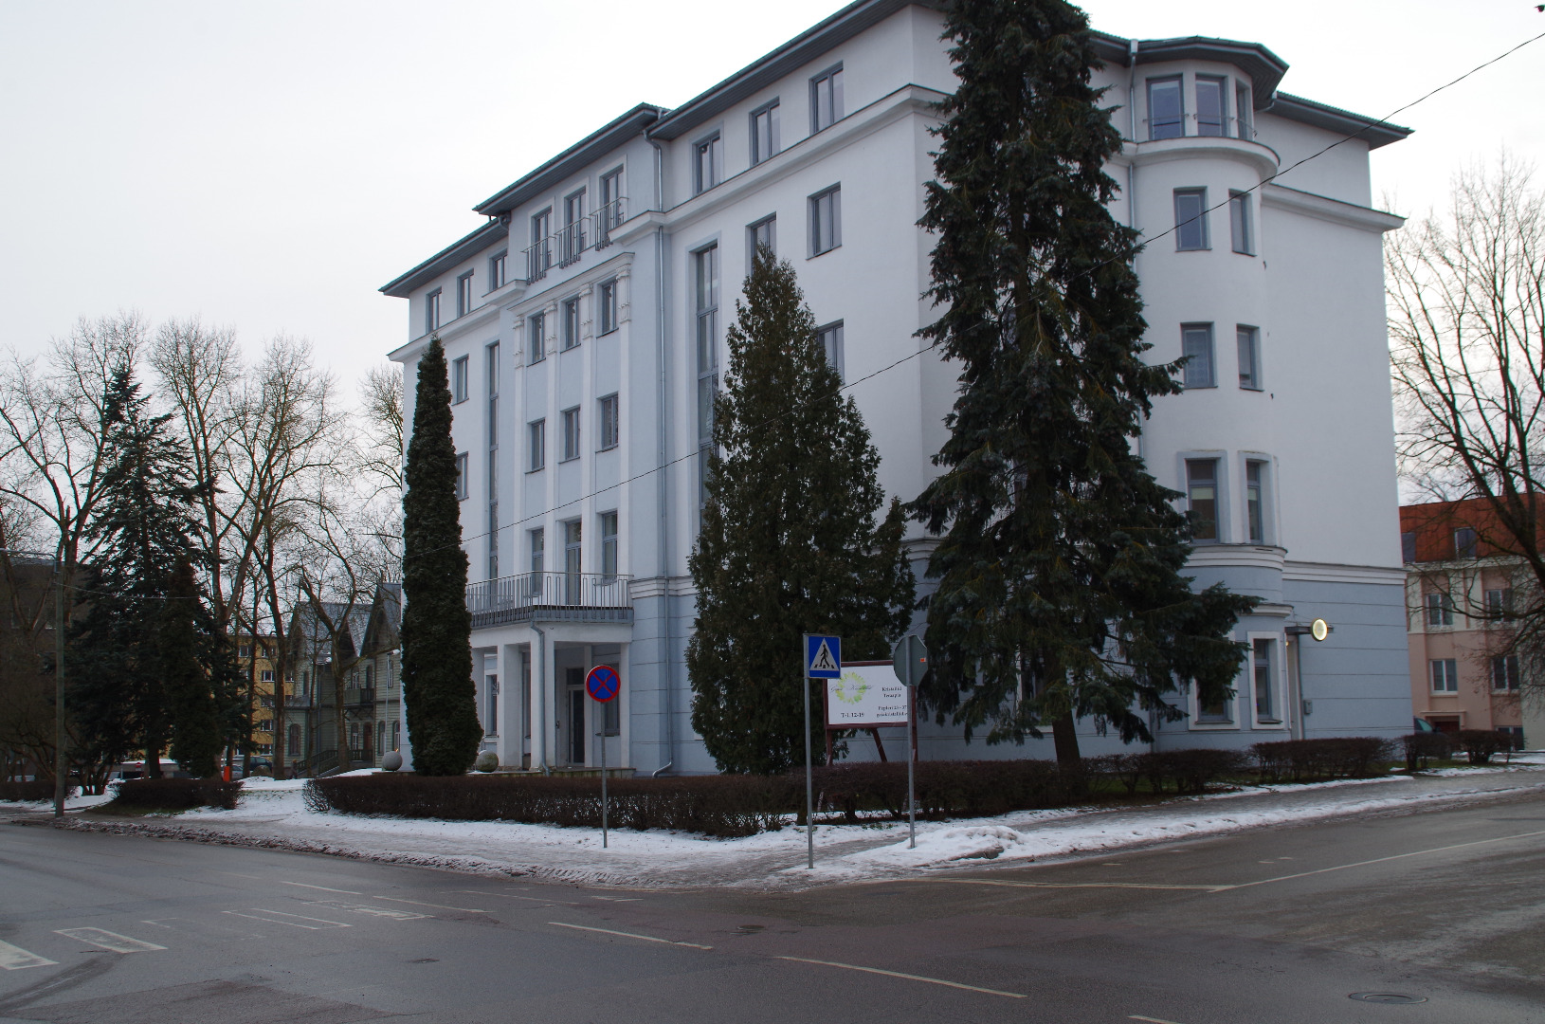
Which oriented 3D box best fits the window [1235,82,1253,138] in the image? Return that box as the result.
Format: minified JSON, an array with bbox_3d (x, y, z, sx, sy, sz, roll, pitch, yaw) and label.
[{"bbox_3d":[11.502,-9.792,43.875,0.200,1.410,0.840,-9,-11,44],"label":"window"}]

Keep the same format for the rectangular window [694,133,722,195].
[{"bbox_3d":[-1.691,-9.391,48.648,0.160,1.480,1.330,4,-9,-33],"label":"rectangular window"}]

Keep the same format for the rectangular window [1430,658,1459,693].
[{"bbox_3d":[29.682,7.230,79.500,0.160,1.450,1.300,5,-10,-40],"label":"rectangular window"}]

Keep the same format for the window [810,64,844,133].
[{"bbox_3d":[1.351,-9.788,42.902,0.200,1.514,1.428,4,-9,-33],"label":"window"}]

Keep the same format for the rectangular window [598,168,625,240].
[{"bbox_3d":[-4.479,-8.769,51.136,0.200,1.765,1.493,4,-9,-33],"label":"rectangular window"}]

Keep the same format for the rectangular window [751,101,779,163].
[{"bbox_3d":[-0.105,-9.568,45.641,0.200,1.420,1.375,4,-9,-33],"label":"rectangular window"}]

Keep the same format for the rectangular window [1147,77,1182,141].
[{"bbox_3d":[9.496,-9.748,43.485,0.857,1.580,0.200,-3,-8,15],"label":"rectangular window"}]

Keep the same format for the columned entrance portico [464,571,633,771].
[{"bbox_3d":[-7.008,4.687,50.594,3.011,5.246,7.504,4,-9,-33],"label":"columned entrance portico"}]

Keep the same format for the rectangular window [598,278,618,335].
[{"bbox_3d":[-4.572,-5.762,50.823,0.200,1.499,1.226,4,-9,-33],"label":"rectangular window"}]

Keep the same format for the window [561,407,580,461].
[{"bbox_3d":[-5.807,-2.250,52.370,0.200,1.528,1.297,4,-9,-33],"label":"window"}]

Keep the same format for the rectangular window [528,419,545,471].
[{"bbox_3d":[-7.054,-1.990,54.268,0.200,1.514,1.249,4,-9,-33],"label":"rectangular window"}]

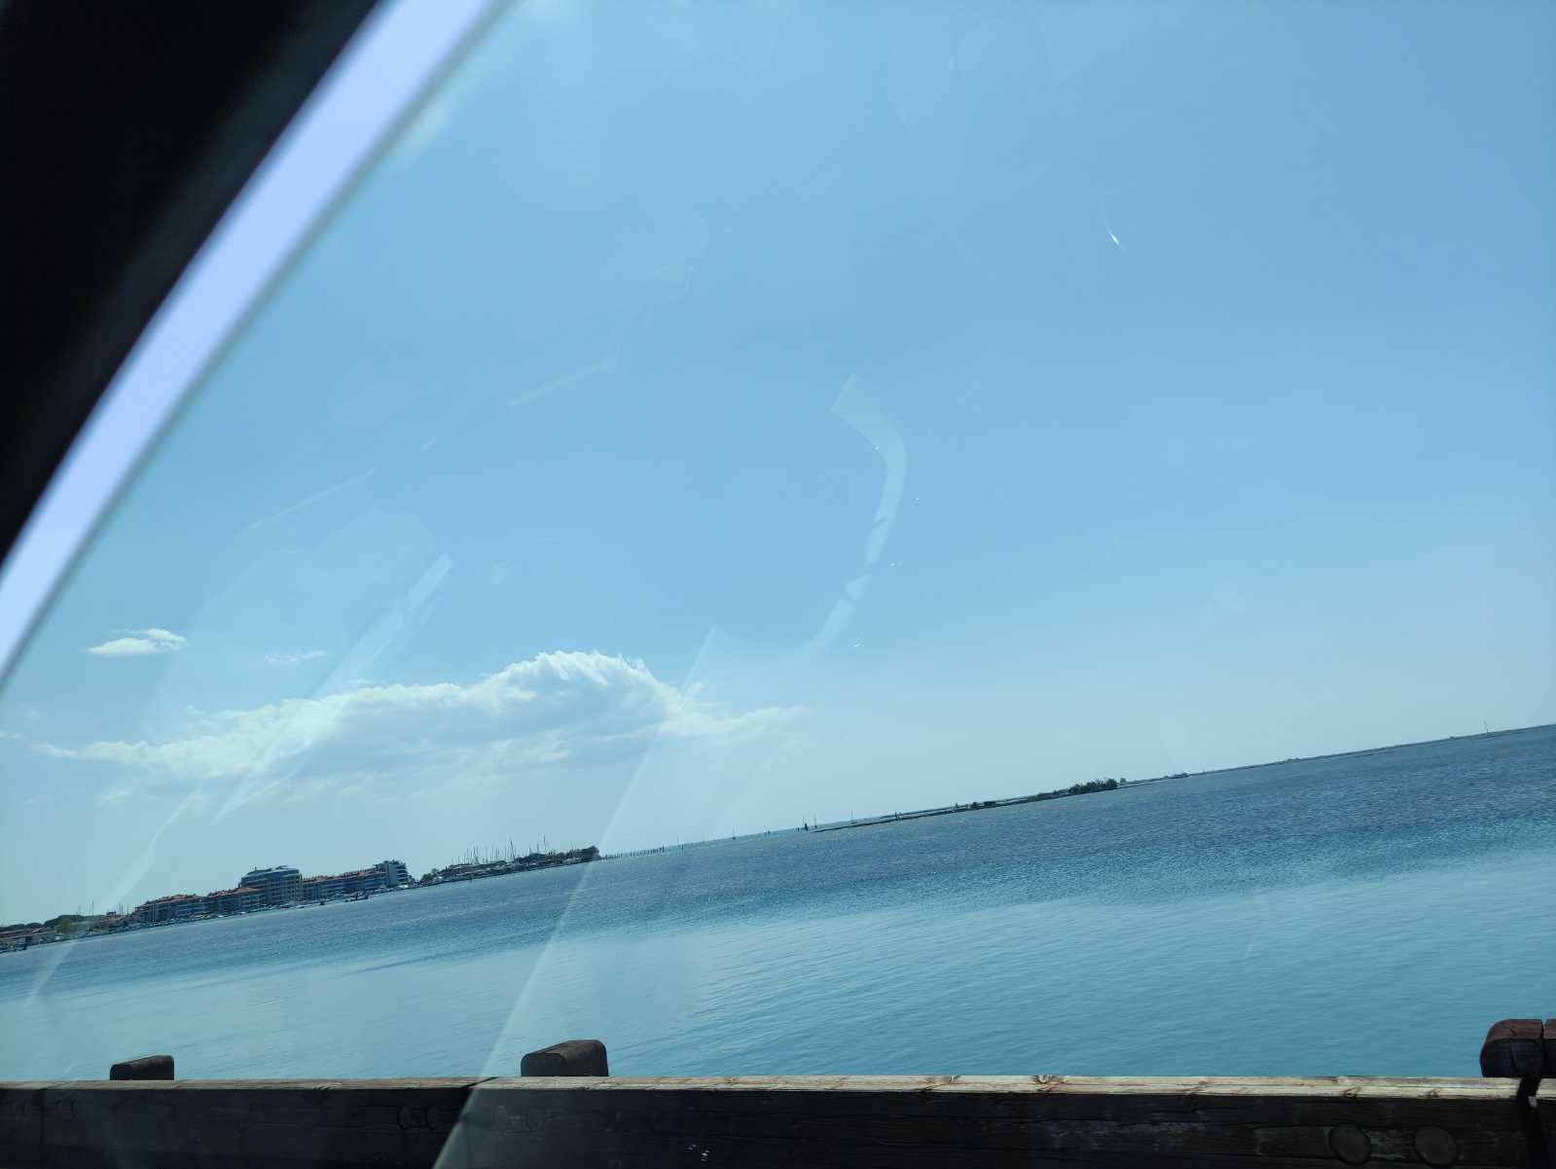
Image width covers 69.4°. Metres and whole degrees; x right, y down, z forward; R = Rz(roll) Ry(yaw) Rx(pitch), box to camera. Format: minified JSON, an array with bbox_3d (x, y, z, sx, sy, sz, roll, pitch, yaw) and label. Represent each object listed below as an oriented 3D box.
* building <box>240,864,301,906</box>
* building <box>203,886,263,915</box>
[{"bbox_3d":[-328.310,195.050,728.000,32.300,24.600,20.000,-6,-12,-10],"label":"building"},{"bbox_3d":[-341.260,196.990,705.000,30.300,14.500,14.000,-6,-12,-8],"label":"building"}]

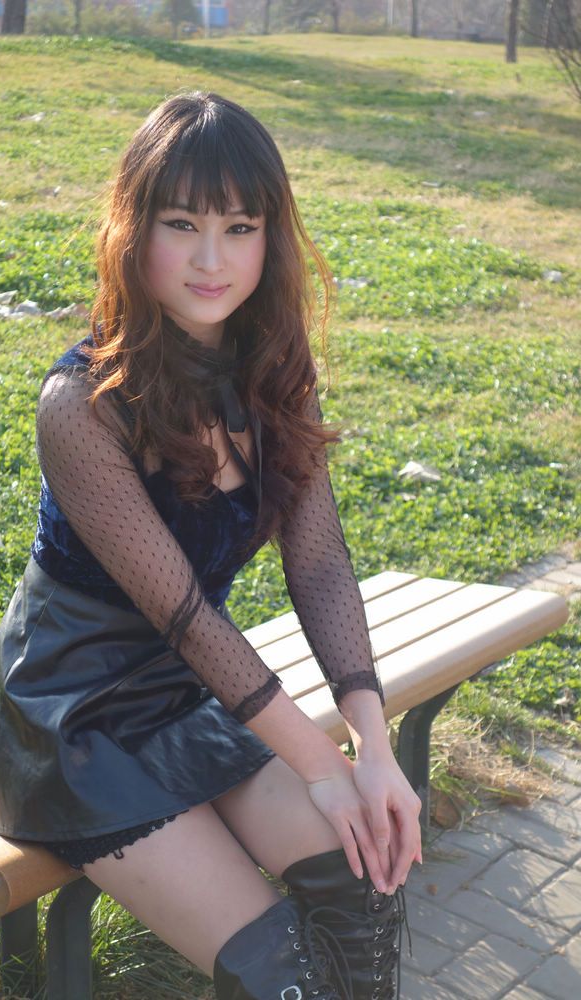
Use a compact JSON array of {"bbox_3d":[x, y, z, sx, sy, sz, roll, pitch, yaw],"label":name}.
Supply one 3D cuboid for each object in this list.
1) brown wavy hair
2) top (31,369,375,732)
[{"bbox_3d":[-0.086,-0.207,2.380,0.255,0.460,0.260,-3,13,-12],"label":"brown wavy hair"},{"bbox_3d":[-0.029,0.043,2.335,0.420,0.360,0.360,-11,16,-41],"label":"top"}]

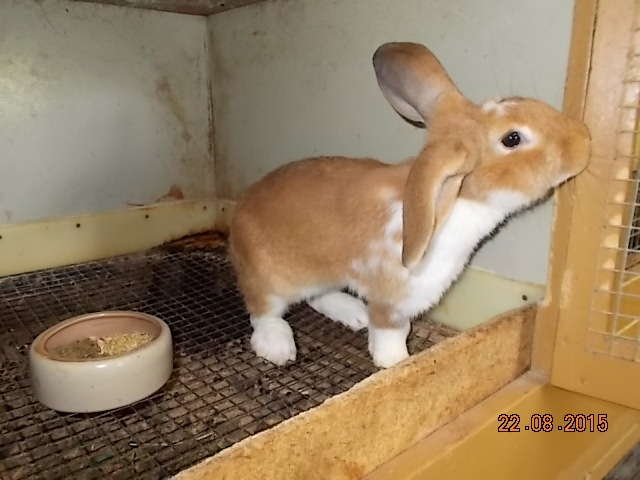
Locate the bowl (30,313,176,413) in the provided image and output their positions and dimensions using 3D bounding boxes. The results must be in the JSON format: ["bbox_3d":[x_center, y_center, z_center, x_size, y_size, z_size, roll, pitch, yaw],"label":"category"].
[{"bbox_3d":[-0.197,0.108,0.508,0.120,0.048,0.120,0,15,0],"label":"bowl"}]

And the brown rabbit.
[{"bbox_3d":[0.064,-0.030,0.528,0.338,0.307,0.132,6,16,21],"label":"brown rabbit"}]

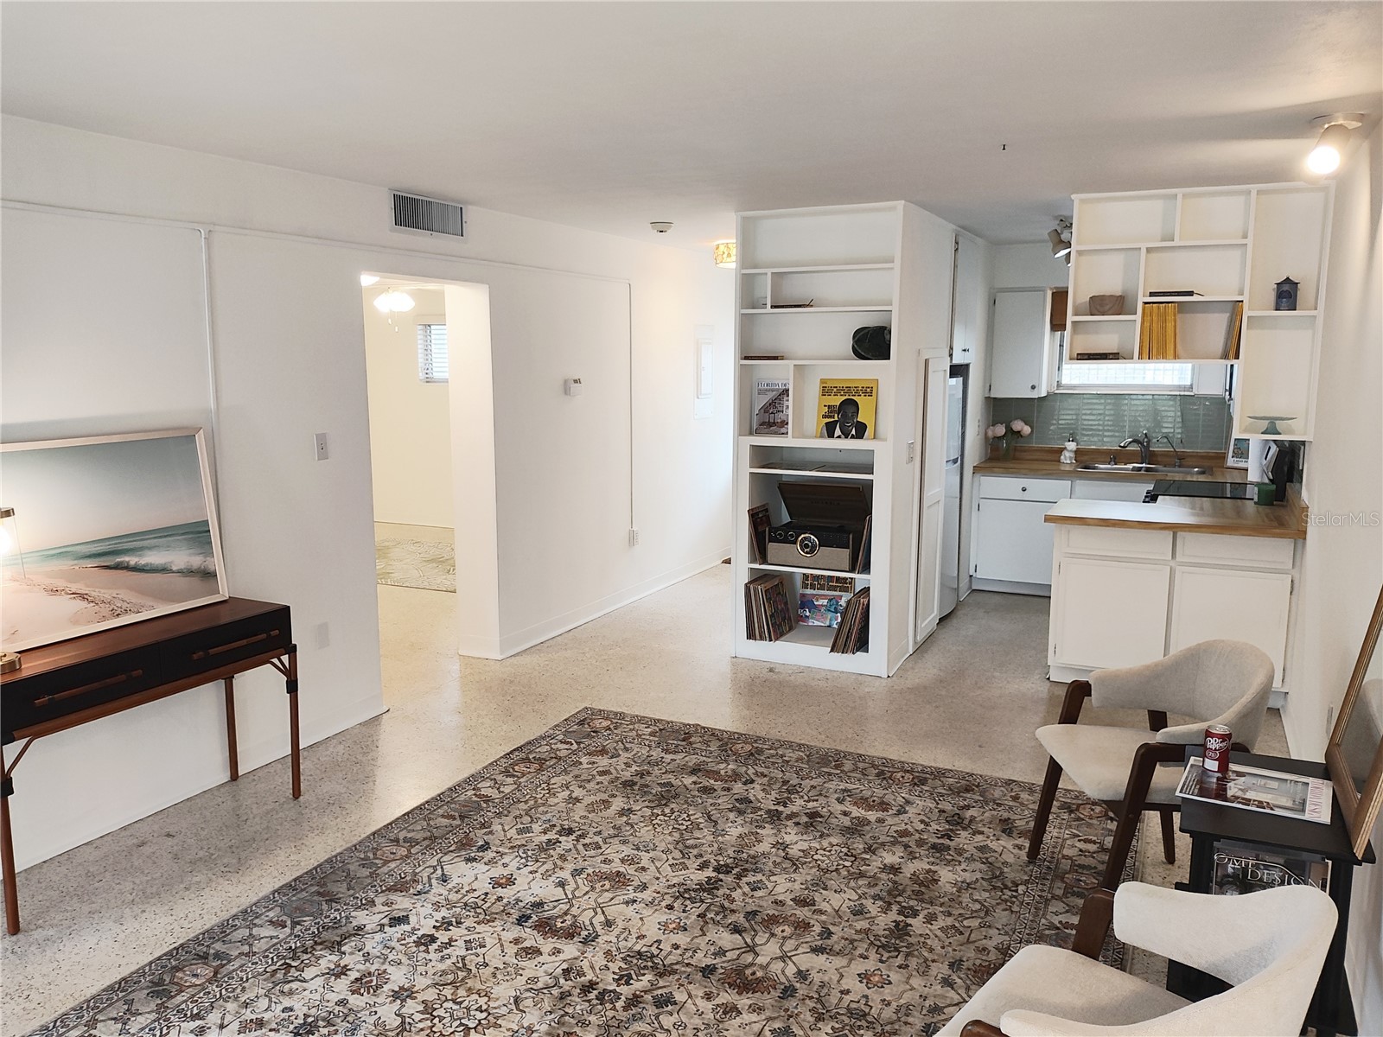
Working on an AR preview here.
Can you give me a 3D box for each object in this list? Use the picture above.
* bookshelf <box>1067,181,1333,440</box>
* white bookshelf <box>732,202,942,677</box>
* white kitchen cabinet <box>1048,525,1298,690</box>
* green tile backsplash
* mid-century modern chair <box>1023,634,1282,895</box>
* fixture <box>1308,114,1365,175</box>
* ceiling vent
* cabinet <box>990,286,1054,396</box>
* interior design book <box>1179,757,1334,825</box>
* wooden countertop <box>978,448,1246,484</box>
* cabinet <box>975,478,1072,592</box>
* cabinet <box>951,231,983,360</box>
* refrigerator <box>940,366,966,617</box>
[{"bbox_3d":[2.387,-0.967,4.784,1.085,1.150,0.200,4,10,26],"label":"bookshelf"},{"bbox_3d":[0.828,-0.446,5.661,0.886,2.435,0.824,4,10,27],"label":"white bookshelf"},{"bbox_3d":[2.459,0.438,5.155,1.066,0.836,0.574,4,10,27],"label":"white kitchen cabinet"},{"bbox_3d":[3.052,-0.675,7.129,1.780,0.380,0.020,4,10,26],"label":"green tile backsplash"},{"bbox_3d":[1.444,0.819,3.065,0.610,0.780,0.580,0,9,0],"label":"mid-century modern chair"},{"bbox_3d":[2.087,-1.208,3.242,0.155,0.175,0.160,8,12,40],"label":"fixture"},{"bbox_3d":[-1.270,-1.483,4.903,0.030,0.172,0.533,4,10,27],"label":"ceiling vent"},{"bbox_3d":[2.367,-1.266,7.212,0.400,0.770,0.300,4,10,26],"label":"cabinet"},{"bbox_3d":[1.322,0.637,2.341,0.301,0.012,0.265,5,10,30],"label":"interior design book"},{"bbox_3d":[2.931,-0.376,6.906,1.820,0.155,0.610,4,10,26],"label":"wooden countertop"},{"bbox_3d":[2.450,0.083,7.322,0.639,0.859,0.610,4,10,27],"label":"cabinet"},{"bbox_3d":[1.556,-1.399,6.462,0.420,0.782,0.749,4,10,27],"label":"cabinet"},{"bbox_3d":[1.414,-0.155,6.612,0.660,1.542,0.633,4,10,27],"label":"refrigerator"}]

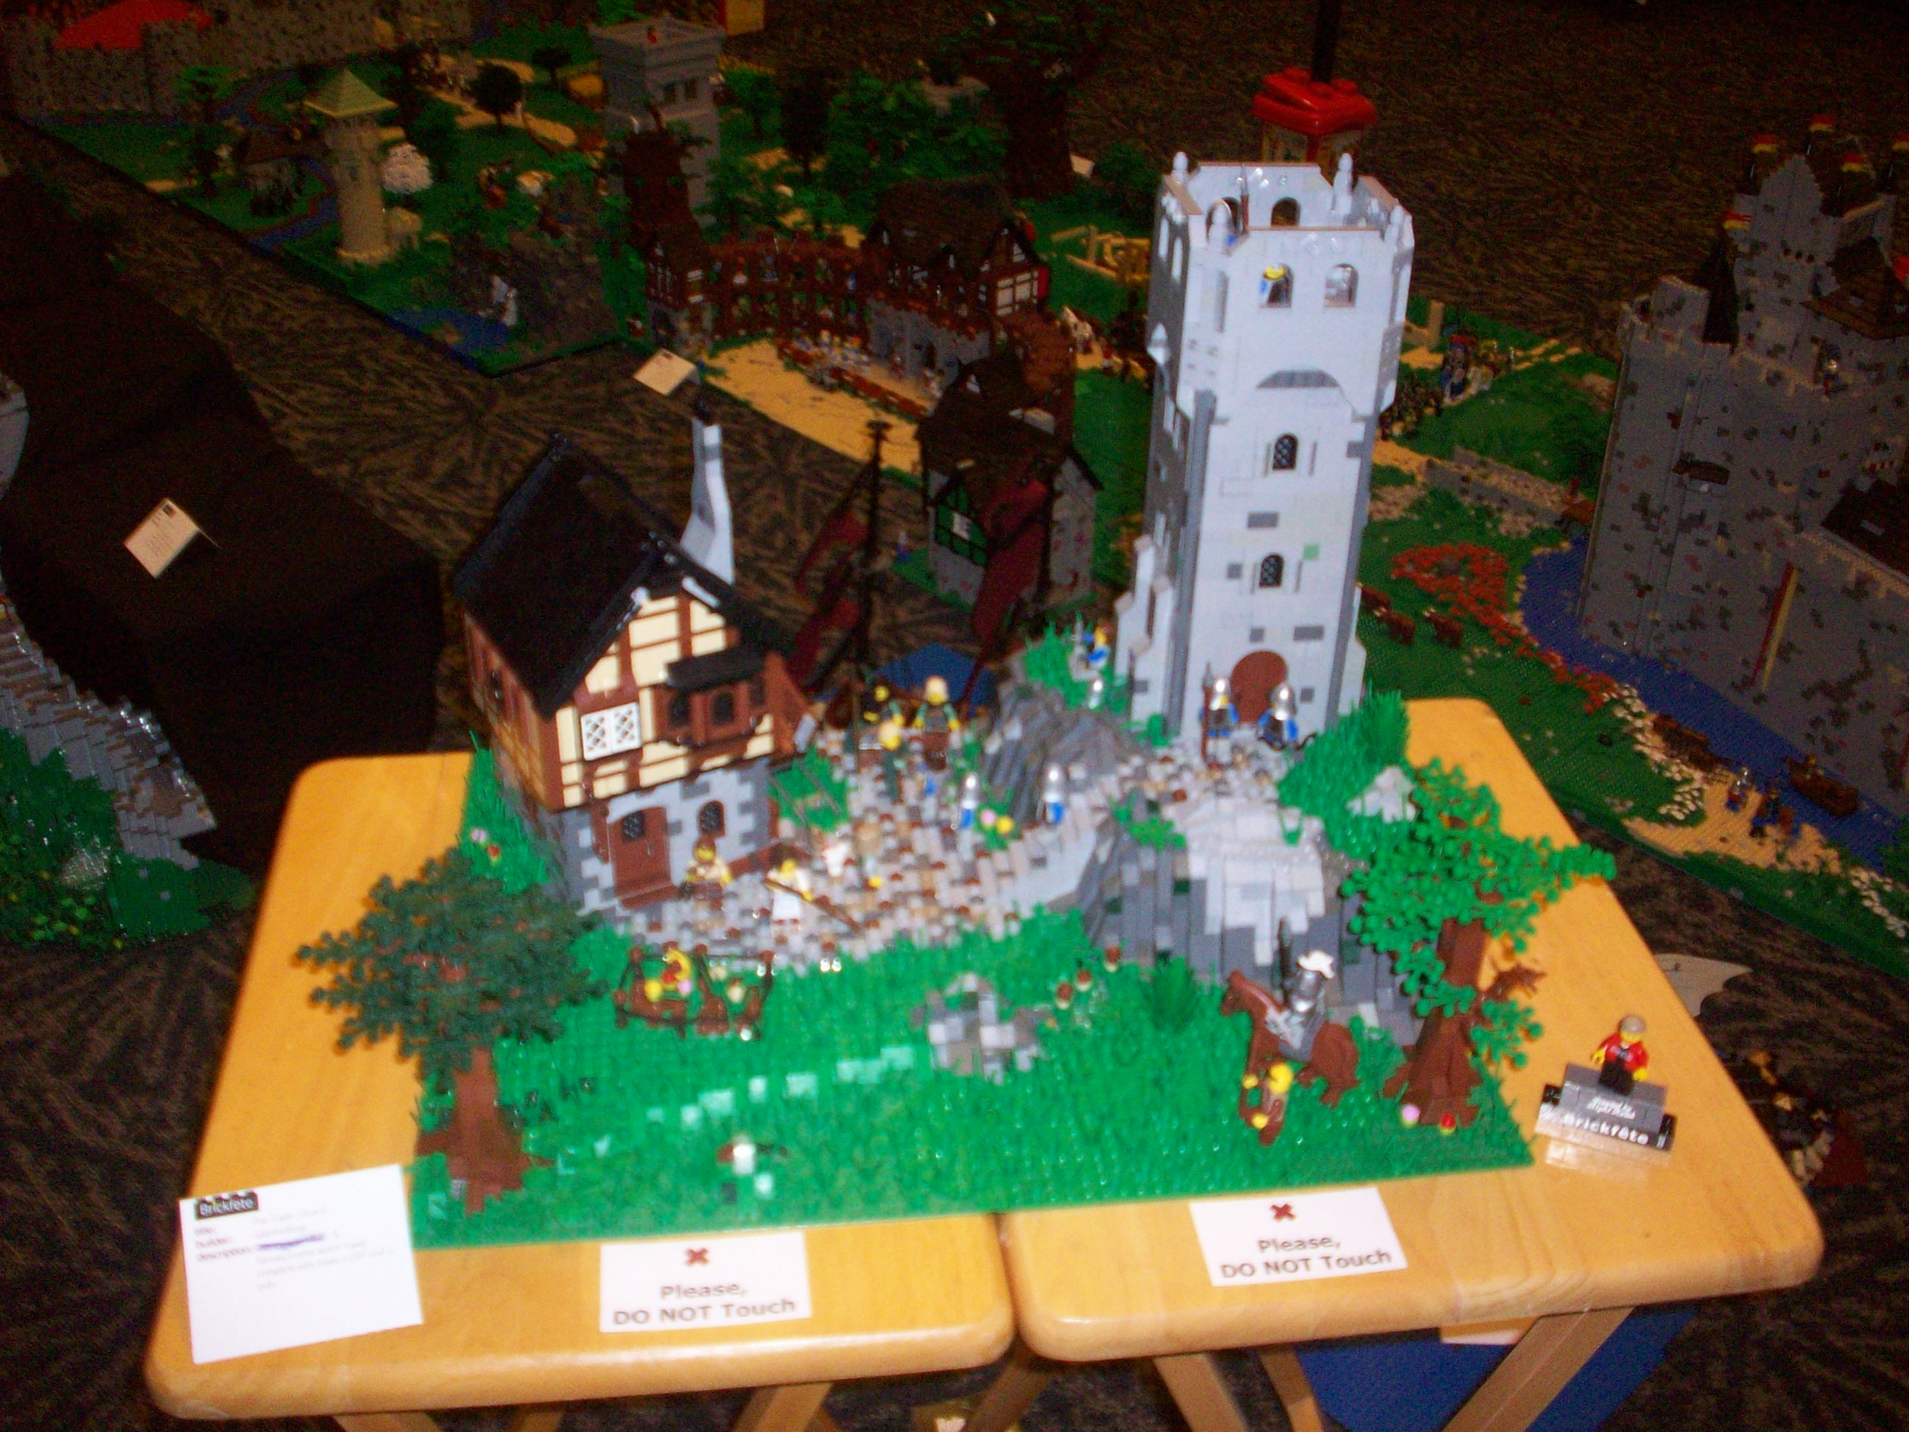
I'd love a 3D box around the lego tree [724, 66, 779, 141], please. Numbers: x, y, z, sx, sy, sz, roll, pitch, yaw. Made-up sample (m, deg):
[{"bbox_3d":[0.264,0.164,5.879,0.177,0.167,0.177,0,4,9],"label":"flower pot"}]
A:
[{"bbox_3d":[-0.450,-1.376,4.586,0.125,0.155,0.125,-2,32,-5],"label":"lego tree"}]

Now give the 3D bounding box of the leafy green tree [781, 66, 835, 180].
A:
[{"bbox_3d":[-0.312,-1.249,4.317,0.115,0.232,0.115,-1,32,-4],"label":"leafy green tree"}]

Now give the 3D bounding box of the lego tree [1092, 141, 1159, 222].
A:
[{"bbox_3d":[0.357,-1.092,4.170,0.135,0.155,0.135,4,32,4],"label":"lego tree"}]

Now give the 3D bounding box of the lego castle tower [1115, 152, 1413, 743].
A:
[{"bbox_3d":[0.160,-0.141,1.083,0.127,0.299,0.117,-2,32,-5],"label":"lego castle tower"}]

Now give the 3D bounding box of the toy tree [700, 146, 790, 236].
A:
[{"bbox_3d":[-0.416,-1.046,4.058,0.170,0.160,0.165,-2,32,-5],"label":"toy tree"}]

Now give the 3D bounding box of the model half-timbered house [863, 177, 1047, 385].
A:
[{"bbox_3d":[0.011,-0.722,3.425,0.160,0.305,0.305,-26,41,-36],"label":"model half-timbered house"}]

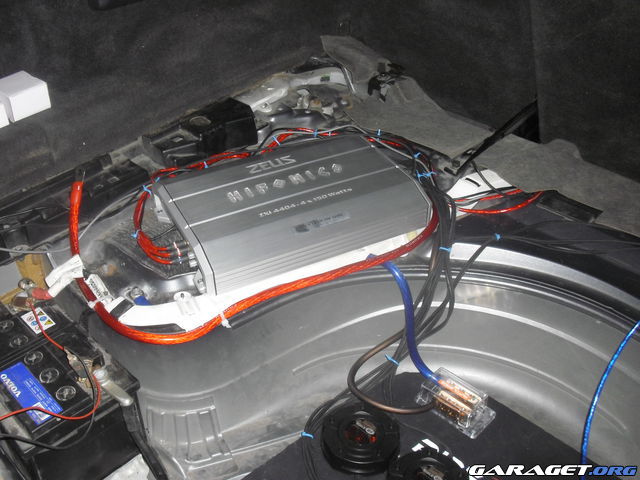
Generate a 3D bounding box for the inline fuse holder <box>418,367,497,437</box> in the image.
[{"bbox_3d":[0.196,0.224,0.991,0.094,0.032,0.062,30,46,32],"label":"inline fuse holder"}]

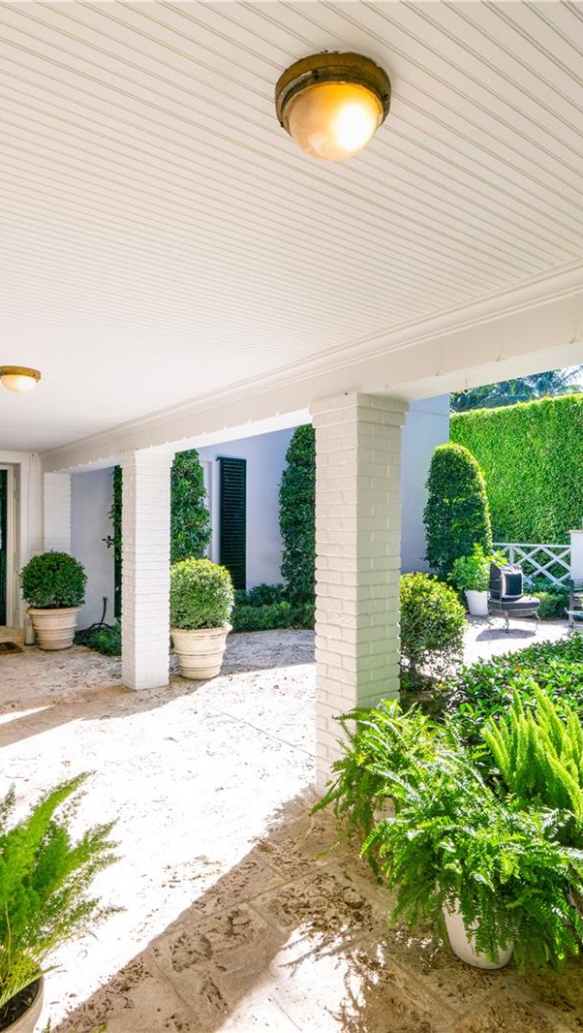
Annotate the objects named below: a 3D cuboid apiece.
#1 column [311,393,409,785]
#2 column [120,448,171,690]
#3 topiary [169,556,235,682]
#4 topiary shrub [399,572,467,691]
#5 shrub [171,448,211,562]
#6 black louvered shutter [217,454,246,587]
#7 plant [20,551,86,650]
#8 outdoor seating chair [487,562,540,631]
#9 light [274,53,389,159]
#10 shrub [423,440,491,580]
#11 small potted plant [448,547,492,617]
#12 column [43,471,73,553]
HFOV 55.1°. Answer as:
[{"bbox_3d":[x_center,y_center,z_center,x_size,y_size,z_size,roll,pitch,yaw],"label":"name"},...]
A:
[{"bbox_3d":[0.390,0.471,3.215,0.403,2.258,0.403,0,0,-37],"label":"column"},{"bbox_3d":[-1.416,0.471,5.451,0.353,2.258,0.353,0,0,-37],"label":"column"},{"bbox_3d":[-0.869,0.968,5.420,0.610,1.130,0.610,0,0,0],"label":"topiary"},{"bbox_3d":[1.149,1.060,5.301,0.883,1.080,0.883,0,0,11],"label":"topiary shrub"},{"bbox_3d":[-1.723,0.216,8.245,1.080,2.748,1.080,0,0,-37],"label":"shrub"},{"bbox_3d":[-0.981,0.210,9.250,0.530,2.330,0.060,0,0,-39],"label":"black louvered shutter"},{"bbox_3d":[-2.945,1.011,6.920,0.795,1.178,0.795,0,0,-37],"label":"plant"},{"bbox_3d":[3.171,1.129,8.049,0.687,0.932,0.736,0,0,-38],"label":"outdoor seating chair"},{"bbox_3d":[0.087,-0.800,1.158,0.236,0.133,0.236,0,0,0],"label":"light"},{"bbox_3d":[2.899,0.091,9.873,1.160,2.750,1.160,0,0,-39],"label":"shrub"},{"bbox_3d":[2.935,1.031,9.129,0.766,1.149,0.766,0,0,-37],"label":"small potted plant"},{"bbox_3d":[-3.190,0.471,7.578,0.344,2.258,0.294,0,0,-37],"label":"column"}]

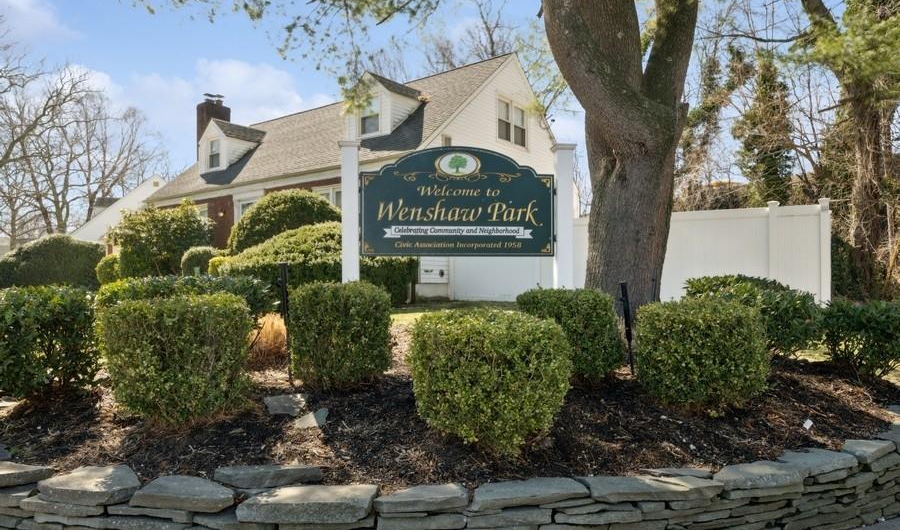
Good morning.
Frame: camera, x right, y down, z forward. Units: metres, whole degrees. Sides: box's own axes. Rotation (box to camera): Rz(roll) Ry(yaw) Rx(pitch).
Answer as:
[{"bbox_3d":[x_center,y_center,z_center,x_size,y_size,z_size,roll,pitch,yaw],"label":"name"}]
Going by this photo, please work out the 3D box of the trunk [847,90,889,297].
[{"bbox_3d":[8.700,-1.450,12.500,0.800,4.400,0.800,0,0,0],"label":"trunk"}]

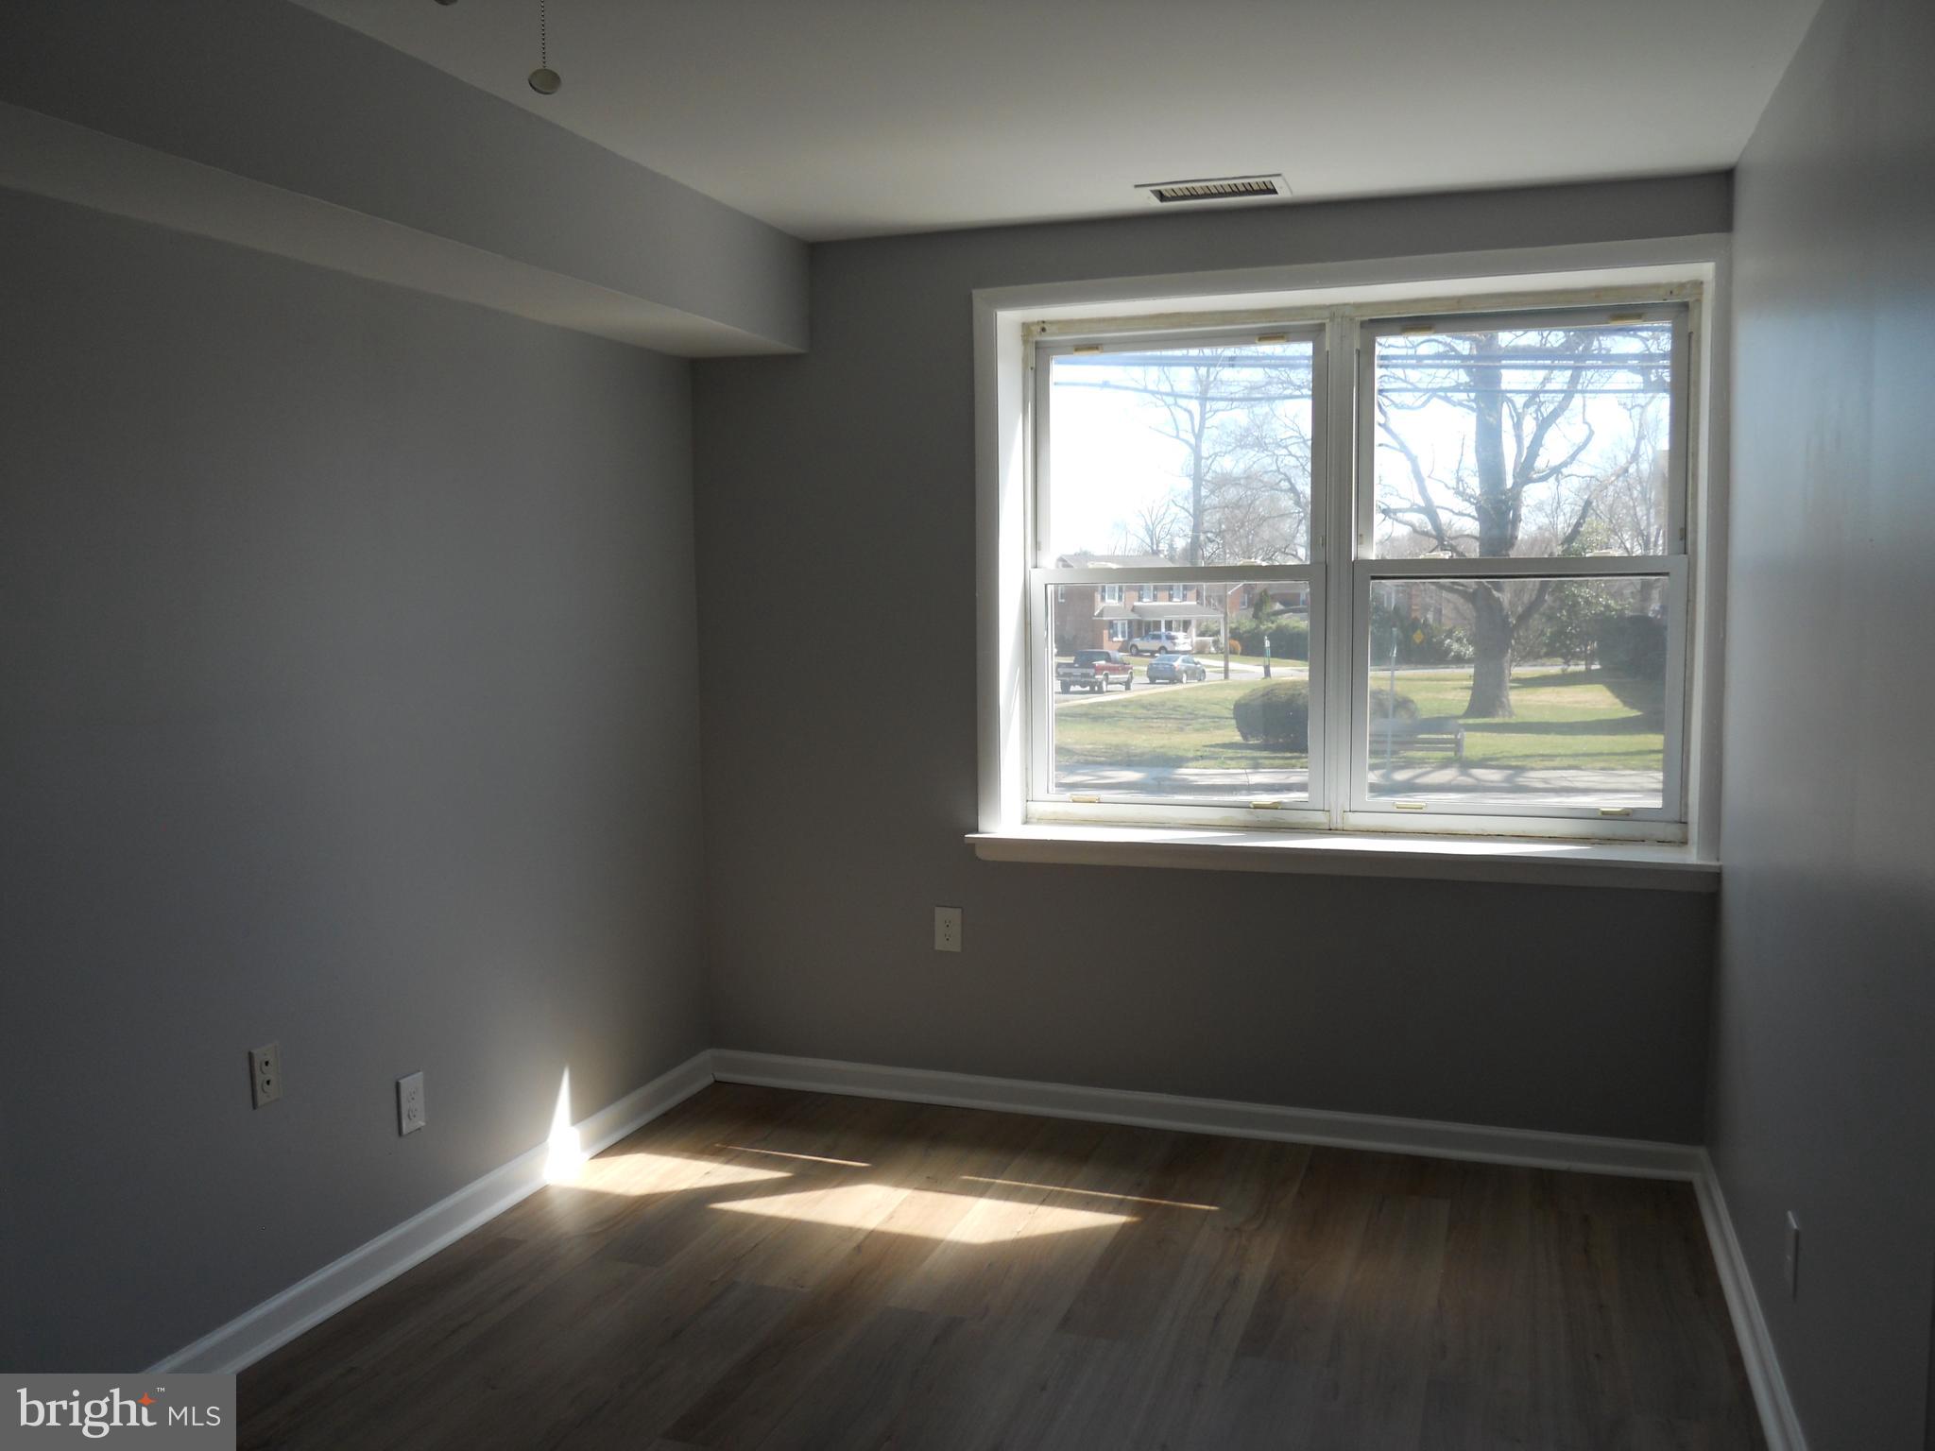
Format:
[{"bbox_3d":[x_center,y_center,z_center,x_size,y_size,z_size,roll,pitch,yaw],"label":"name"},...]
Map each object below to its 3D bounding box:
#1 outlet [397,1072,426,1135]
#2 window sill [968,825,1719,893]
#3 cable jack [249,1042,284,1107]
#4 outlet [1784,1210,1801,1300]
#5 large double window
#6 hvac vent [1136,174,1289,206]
[{"bbox_3d":[-1.226,0.836,3.457,0.010,0.123,0.078,1,6,19],"label":"outlet"},{"bbox_3d":[0.940,0.345,4.187,1.902,0.075,0.267,1,6,19],"label":"window sill"},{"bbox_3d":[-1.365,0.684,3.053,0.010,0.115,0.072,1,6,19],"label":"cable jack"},{"bbox_3d":[1.375,0.886,2.620,0.010,0.122,0.077,1,6,19],"label":"outlet"},{"bbox_3d":[1.007,-0.416,4.269,1.768,1.424,0.090,1,6,19],"label":"large double window"},{"bbox_3d":[0.600,-1.303,3.822,0.349,0.014,0.200,1,6,19],"label":"hvac vent"}]

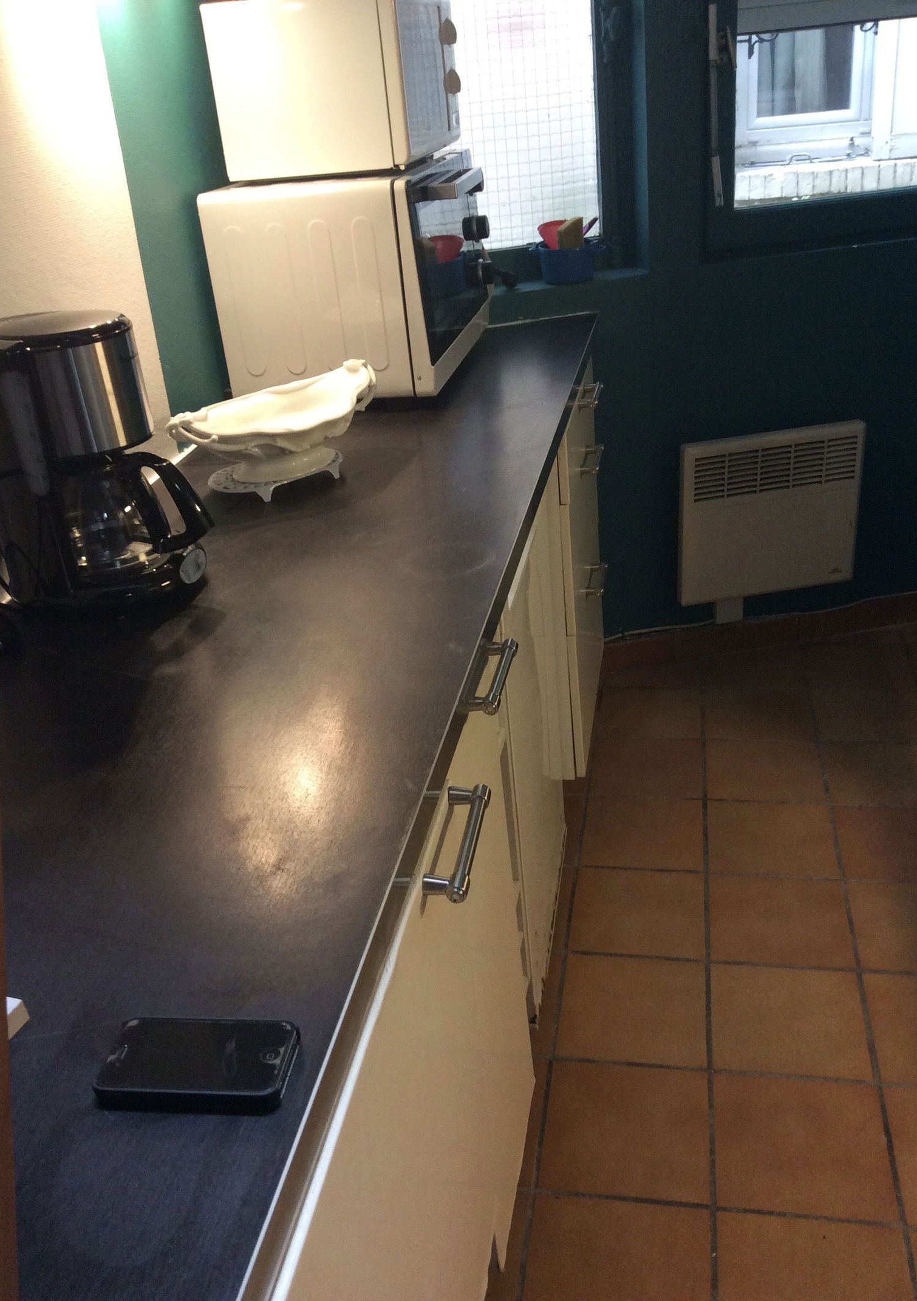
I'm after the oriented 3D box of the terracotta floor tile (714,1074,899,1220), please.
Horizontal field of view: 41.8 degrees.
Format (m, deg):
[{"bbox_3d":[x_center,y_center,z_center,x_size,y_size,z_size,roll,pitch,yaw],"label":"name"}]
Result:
[{"bbox_3d":[0.496,0.720,1.746,0.244,0.012,0.244,1,27,11],"label":"terracotta floor tile"}]

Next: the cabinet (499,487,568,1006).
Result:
[{"bbox_3d":[-0.129,0.122,2.071,0.564,0.844,0.607,1,27,11],"label":"cabinet"}]

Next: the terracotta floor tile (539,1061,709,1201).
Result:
[{"bbox_3d":[0.256,0.730,1.825,0.248,0.012,0.248,1,27,11],"label":"terracotta floor tile"}]

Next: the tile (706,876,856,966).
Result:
[{"bbox_3d":[0.582,0.493,2.184,0.244,0.012,0.244,1,27,11],"label":"tile"}]

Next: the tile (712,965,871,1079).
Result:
[{"bbox_3d":[0.539,0.607,1.965,0.244,0.012,0.244,1,27,11],"label":"tile"}]

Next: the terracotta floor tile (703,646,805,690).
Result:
[{"bbox_3d":[0.750,0.042,3.056,0.244,0.012,0.244,1,27,11],"label":"terracotta floor tile"}]

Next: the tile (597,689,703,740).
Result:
[{"bbox_3d":[0.462,0.152,2.882,0.244,0.012,0.244,1,27,11],"label":"tile"}]

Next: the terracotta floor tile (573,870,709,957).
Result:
[{"bbox_3d":[0.342,0.499,2.271,0.248,0.012,0.248,1,27,11],"label":"terracotta floor tile"}]

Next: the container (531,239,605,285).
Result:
[{"bbox_3d":[0.245,-0.866,2.681,0.160,0.076,0.130,5,28,19],"label":"container"}]

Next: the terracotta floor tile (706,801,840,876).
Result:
[{"bbox_3d":[0.636,0.387,2.448,0.248,0.012,0.248,1,27,11],"label":"terracotta floor tile"}]

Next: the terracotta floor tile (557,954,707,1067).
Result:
[{"bbox_3d":[0.299,0.614,2.048,0.248,0.012,0.248,1,27,11],"label":"terracotta floor tile"}]

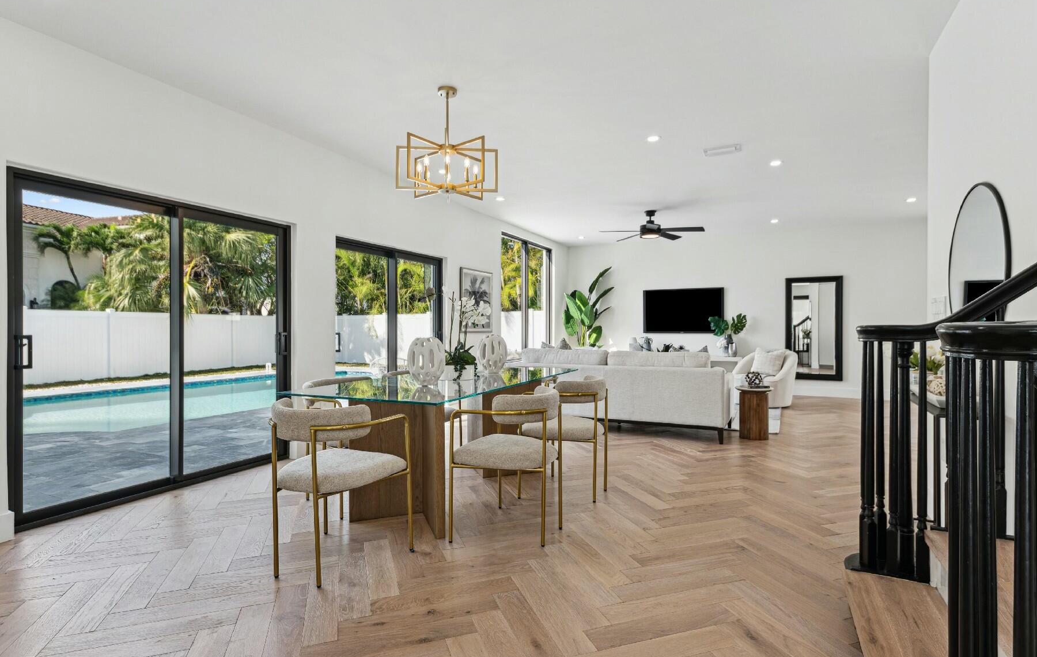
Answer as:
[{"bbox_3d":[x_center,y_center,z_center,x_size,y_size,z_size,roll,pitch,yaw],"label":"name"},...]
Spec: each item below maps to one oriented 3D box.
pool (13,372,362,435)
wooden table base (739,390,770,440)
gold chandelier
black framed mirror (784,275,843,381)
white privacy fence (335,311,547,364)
[{"bbox_3d":[-5.954,1.895,10.978,5.200,1.100,9.400,0,0,26],"label":"pool"},{"bbox_3d":[2.432,0.885,5.347,0.300,0.500,0.280,0,0,26],"label":"wooden table base"},{"bbox_3d":[-0.493,-1.297,3.589,0.700,0.734,0.660,0,0,3],"label":"gold chandelier"},{"bbox_3d":[4.893,0.001,8.595,0.830,1.710,0.050,0,0,26],"label":"black framed mirror"},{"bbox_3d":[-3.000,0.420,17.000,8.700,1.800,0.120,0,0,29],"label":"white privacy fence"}]

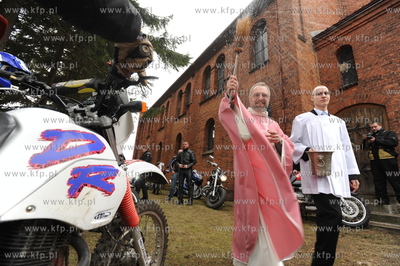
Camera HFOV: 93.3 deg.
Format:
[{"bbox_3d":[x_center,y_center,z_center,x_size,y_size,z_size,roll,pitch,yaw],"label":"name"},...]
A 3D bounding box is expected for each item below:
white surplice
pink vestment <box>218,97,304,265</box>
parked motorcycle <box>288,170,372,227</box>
[{"bbox_3d":[1.268,0.192,1.930,0.670,0.910,0.420,2,-15,5],"label":"white surplice"},{"bbox_3d":[0.496,0.320,1.600,0.680,1.350,0.520,0,-15,11],"label":"pink vestment"},{"bbox_3d":[2.318,1.381,4.221,2.250,1.120,0.850,-5,-16,27],"label":"parked motorcycle"}]

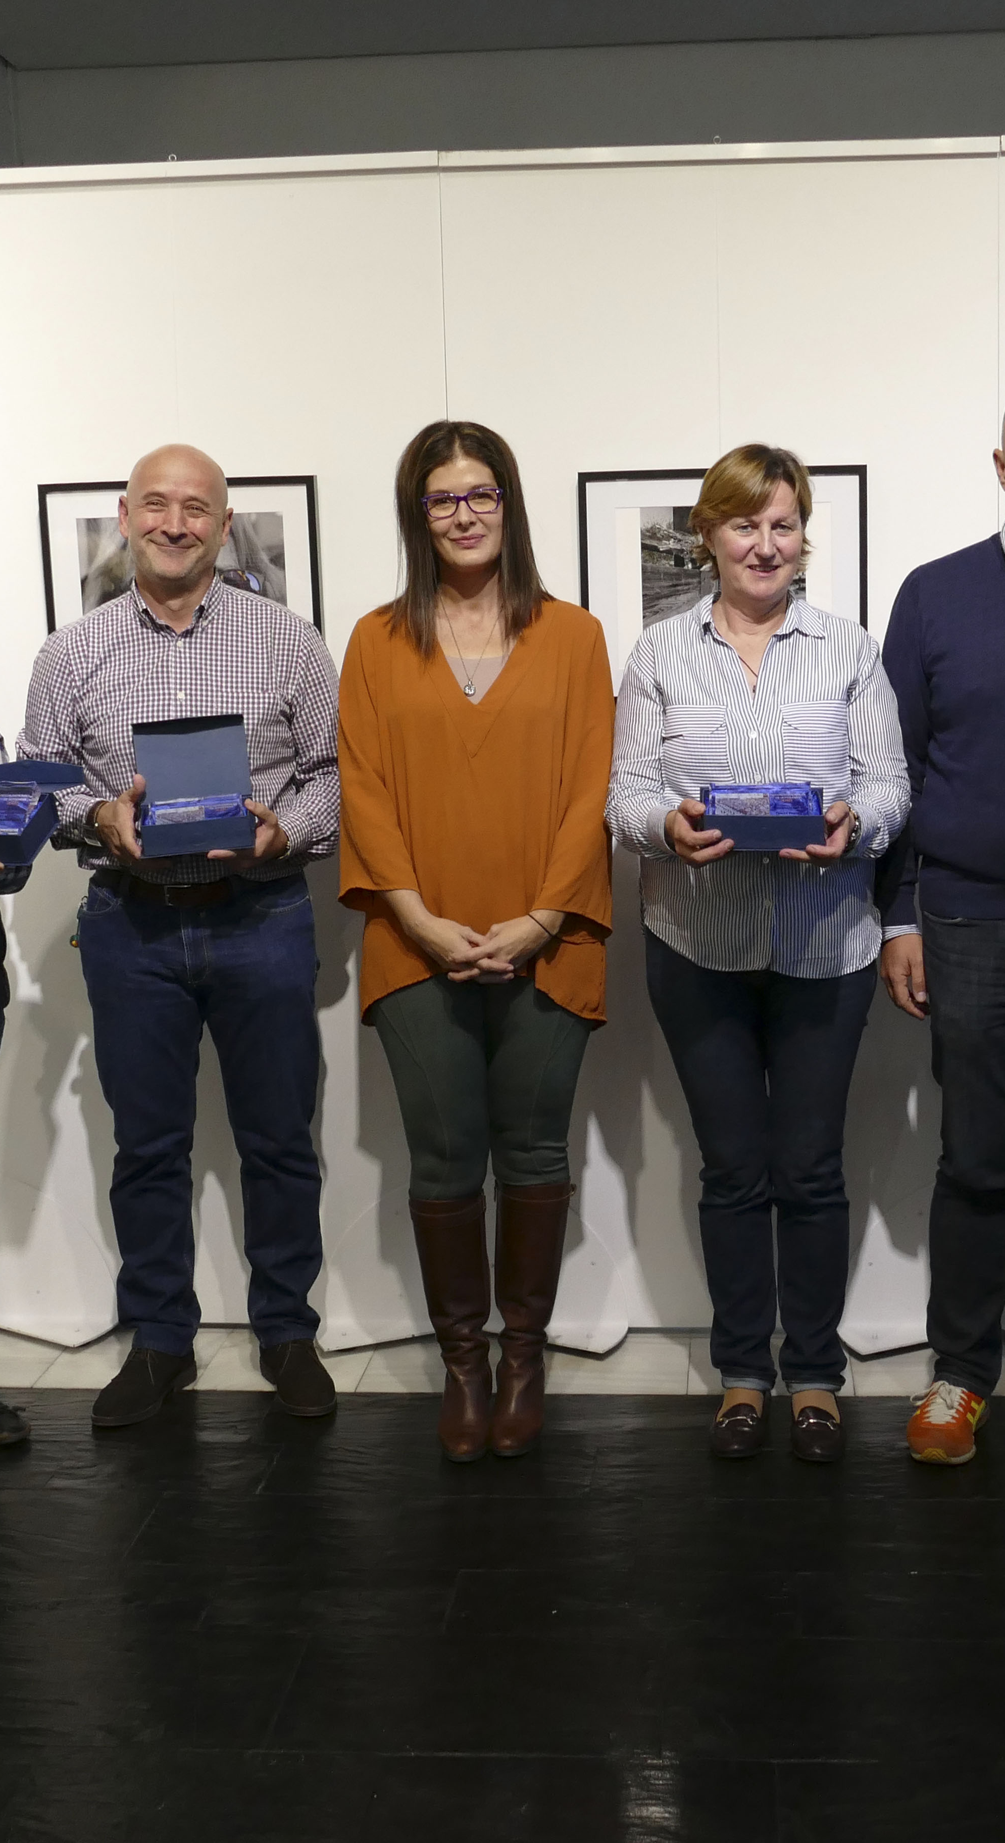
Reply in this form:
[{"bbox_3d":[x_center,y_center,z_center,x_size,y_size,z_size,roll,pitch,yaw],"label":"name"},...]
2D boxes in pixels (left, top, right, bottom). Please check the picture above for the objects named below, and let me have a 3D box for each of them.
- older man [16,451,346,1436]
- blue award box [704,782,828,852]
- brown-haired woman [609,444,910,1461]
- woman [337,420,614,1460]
[{"bbox_3d":[-0.549,0.035,3.334,0.560,1.700,0.420,-1,7,1],"label":"older man"},{"bbox_3d":[0.396,-0.155,2.900,0.182,0.060,0.130,-1,21,4],"label":"blue award box"},{"bbox_3d":[0.425,0.062,3.083,0.475,1.635,0.390,0,7,8],"label":"brown-haired woman"},{"bbox_3d":[-0.032,0.037,3.139,0.440,1.685,0.320,-1,7,2],"label":"woman"}]

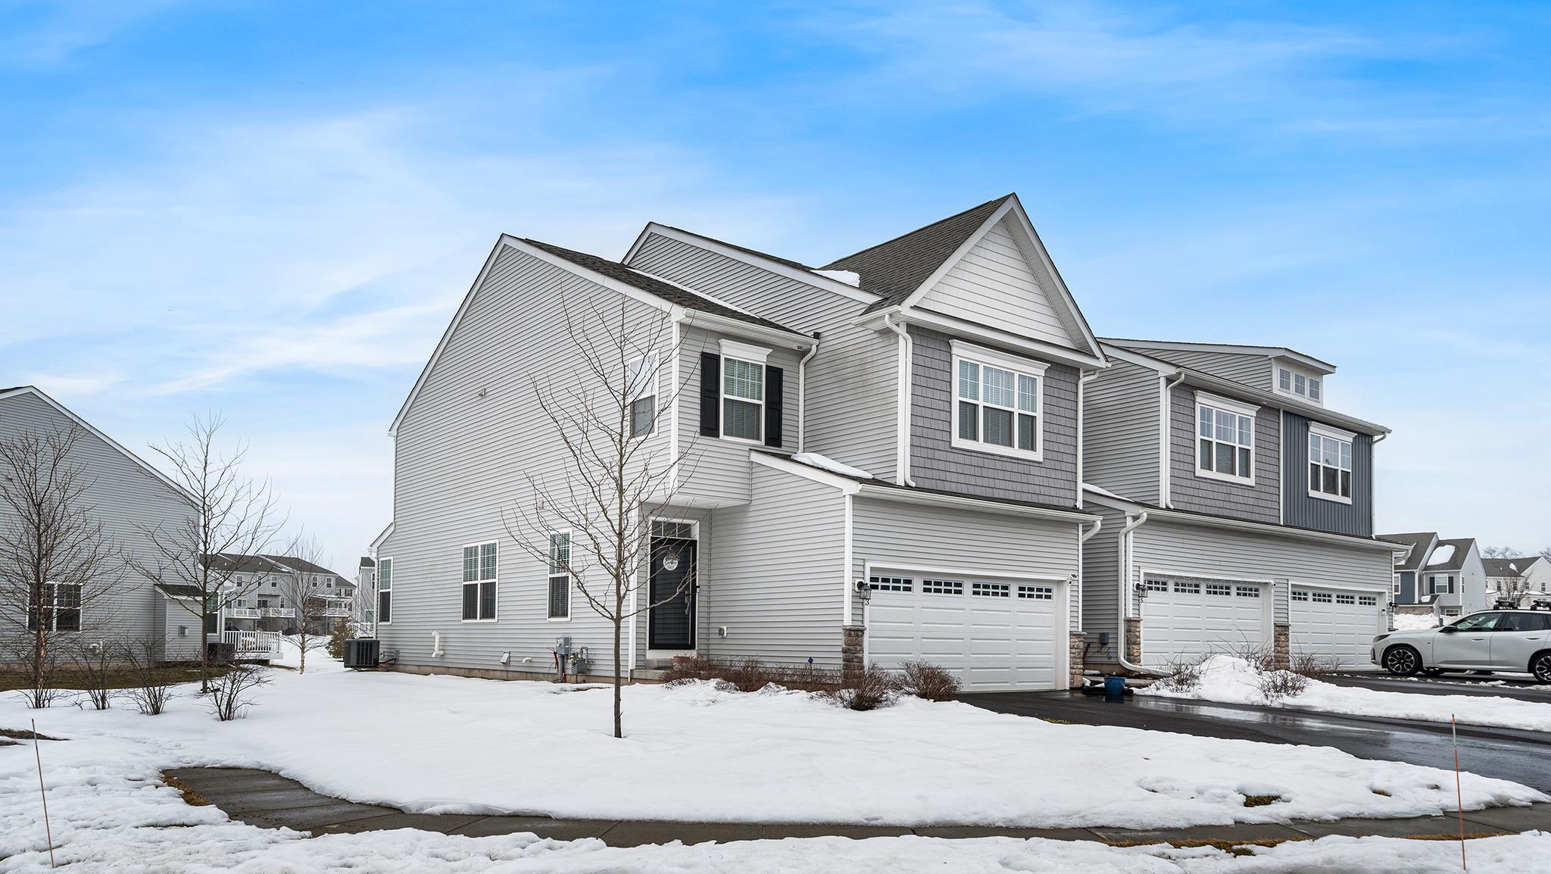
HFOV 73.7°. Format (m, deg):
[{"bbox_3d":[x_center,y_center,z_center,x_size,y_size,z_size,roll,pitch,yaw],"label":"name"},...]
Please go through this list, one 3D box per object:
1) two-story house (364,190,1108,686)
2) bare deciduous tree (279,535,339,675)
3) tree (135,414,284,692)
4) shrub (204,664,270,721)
[{"bbox_3d":[-2.338,0.592,23.756,7.906,9.963,17.454,8,-13,-37],"label":"two-story house"},{"bbox_3d":[-11.623,4.117,25.595,1.410,3.403,1.410,0,-10,0],"label":"bare deciduous tree"},{"bbox_3d":[-9.760,1.937,17.815,2.484,4.778,2.484,0,-10,0],"label":"tree"},{"bbox_3d":[-7.342,3.473,14.063,0.857,0.721,0.857,0,-10,0],"label":"shrub"}]

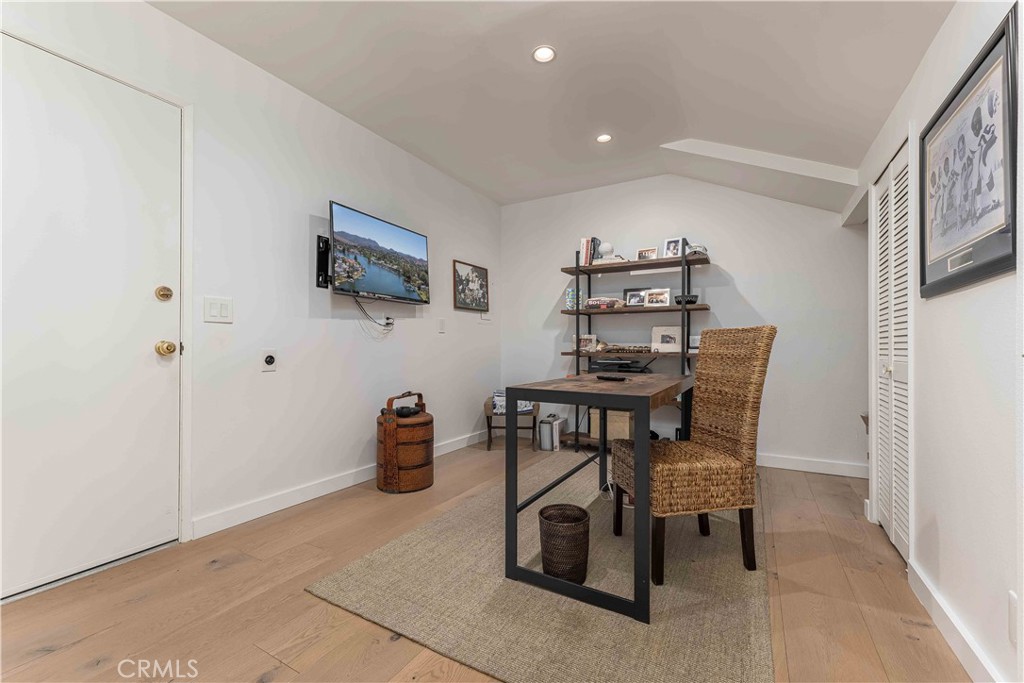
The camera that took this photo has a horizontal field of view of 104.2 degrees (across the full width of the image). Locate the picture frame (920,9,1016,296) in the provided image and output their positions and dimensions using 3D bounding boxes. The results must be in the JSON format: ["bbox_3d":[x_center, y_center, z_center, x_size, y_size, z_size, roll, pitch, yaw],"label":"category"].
[{"bbox_3d":[1.317,-0.456,1.156,0.032,0.600,0.640,0,-1,32],"label":"picture frame"}]

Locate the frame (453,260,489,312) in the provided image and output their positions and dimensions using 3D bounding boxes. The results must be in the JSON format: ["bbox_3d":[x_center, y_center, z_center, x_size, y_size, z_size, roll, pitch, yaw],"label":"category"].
[{"bbox_3d":[-0.378,-0.504,3.746,0.025,0.427,0.530,0,-1,32],"label":"frame"}]

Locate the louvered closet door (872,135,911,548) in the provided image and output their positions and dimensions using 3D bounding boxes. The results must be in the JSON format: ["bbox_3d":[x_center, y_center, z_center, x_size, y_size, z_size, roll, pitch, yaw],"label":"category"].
[{"bbox_3d":[1.808,0.052,1.869,0.032,1.810,0.580,0,-1,32],"label":"louvered closet door"}]

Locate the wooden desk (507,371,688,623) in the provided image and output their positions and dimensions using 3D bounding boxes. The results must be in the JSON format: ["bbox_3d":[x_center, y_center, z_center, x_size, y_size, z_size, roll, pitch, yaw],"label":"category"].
[{"bbox_3d":[0.513,0.573,1.955,0.565,0.761,1.150,0,-1,31],"label":"wooden desk"}]

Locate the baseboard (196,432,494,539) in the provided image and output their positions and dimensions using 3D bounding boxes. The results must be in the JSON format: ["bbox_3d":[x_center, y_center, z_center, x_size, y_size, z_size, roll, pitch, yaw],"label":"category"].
[{"bbox_3d":[-0.831,0.917,3.018,0.014,0.096,2.600,0,-1,32],"label":"baseboard"}]

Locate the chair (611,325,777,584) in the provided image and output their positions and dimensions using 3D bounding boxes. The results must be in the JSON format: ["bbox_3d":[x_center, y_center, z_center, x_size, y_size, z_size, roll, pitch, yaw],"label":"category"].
[{"bbox_3d":[0.788,0.443,1.784,0.570,1.020,0.420,0,-1,-10],"label":"chair"}]

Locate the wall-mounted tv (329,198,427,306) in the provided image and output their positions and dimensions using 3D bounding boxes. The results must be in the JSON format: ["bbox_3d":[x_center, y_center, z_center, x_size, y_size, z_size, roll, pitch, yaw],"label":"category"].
[{"bbox_3d":[-0.858,-0.543,2.694,0.050,0.530,0.925,-2,1,24],"label":"wall-mounted tv"}]

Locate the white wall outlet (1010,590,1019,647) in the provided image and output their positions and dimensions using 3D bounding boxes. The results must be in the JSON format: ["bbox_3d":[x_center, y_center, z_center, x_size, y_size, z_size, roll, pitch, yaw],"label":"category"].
[{"bbox_3d":[1.184,0.659,0.930,0.007,0.116,0.071,0,0,32],"label":"white wall outlet"}]

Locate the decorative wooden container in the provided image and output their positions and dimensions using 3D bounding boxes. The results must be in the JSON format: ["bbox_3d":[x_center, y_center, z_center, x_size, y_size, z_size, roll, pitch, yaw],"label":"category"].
[{"bbox_3d":[-0.733,0.650,2.734,0.385,0.630,0.410,0,-1,0],"label":"decorative wooden container"}]

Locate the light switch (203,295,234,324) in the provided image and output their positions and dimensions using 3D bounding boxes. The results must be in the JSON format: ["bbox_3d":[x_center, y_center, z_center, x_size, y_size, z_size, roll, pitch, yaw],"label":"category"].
[{"bbox_3d":[-1.467,-0.155,1.993,0.008,0.127,0.122,0,-1,32],"label":"light switch"}]

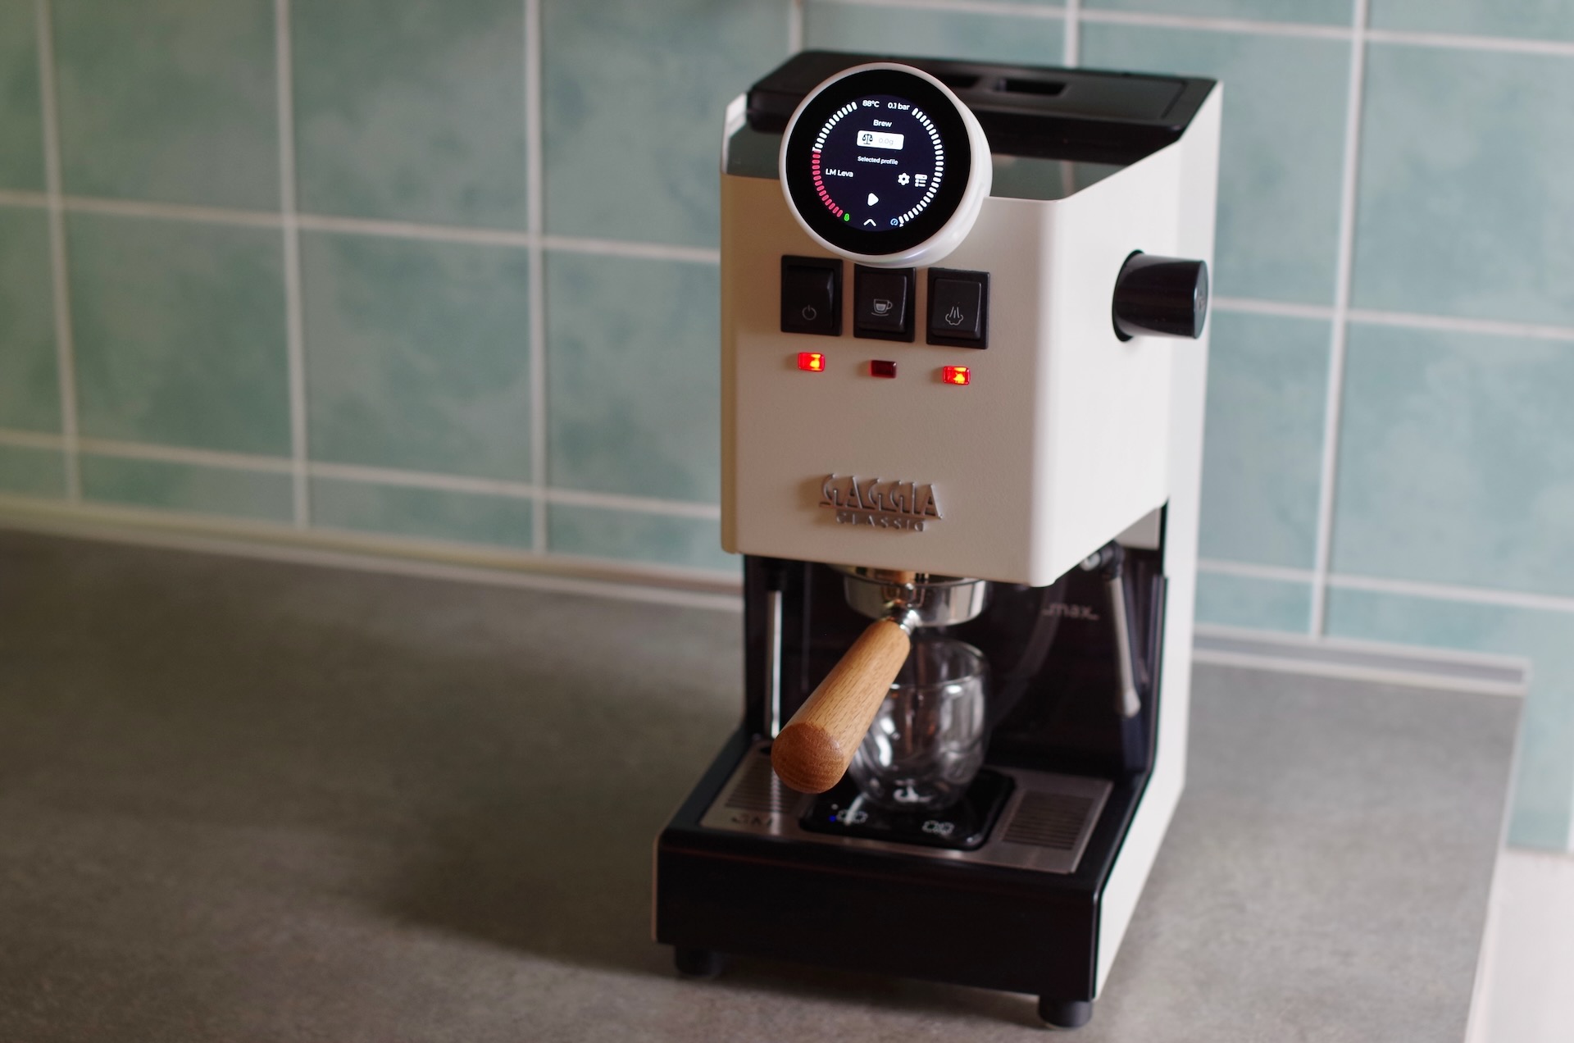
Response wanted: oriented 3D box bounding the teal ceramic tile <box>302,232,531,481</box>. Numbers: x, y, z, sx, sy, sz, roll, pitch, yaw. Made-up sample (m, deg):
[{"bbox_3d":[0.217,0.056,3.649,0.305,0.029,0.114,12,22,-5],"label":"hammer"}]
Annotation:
[{"bbox_3d":[-0.216,-0.097,1.917,0.146,0.146,0.009,6,21,15],"label":"teal ceramic tile"}]

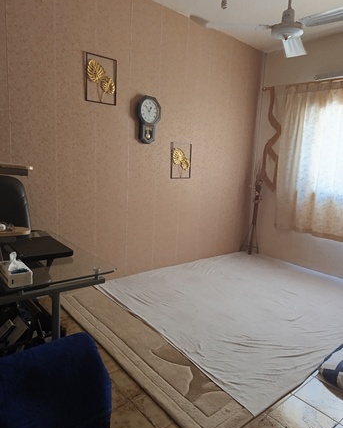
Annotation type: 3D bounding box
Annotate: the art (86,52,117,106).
[{"bbox_3d":[-0.780,-1.487,3.384,0.365,0.492,0.035,-5,11,-39],"label":"art"}]

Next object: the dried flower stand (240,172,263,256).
[{"bbox_3d":[1.425,0.004,5.341,0.250,1.415,0.270,-5,11,-39],"label":"dried flower stand"}]

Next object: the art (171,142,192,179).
[{"bbox_3d":[0.143,-0.744,4.300,0.365,0.490,0.035,-5,11,-39],"label":"art"}]

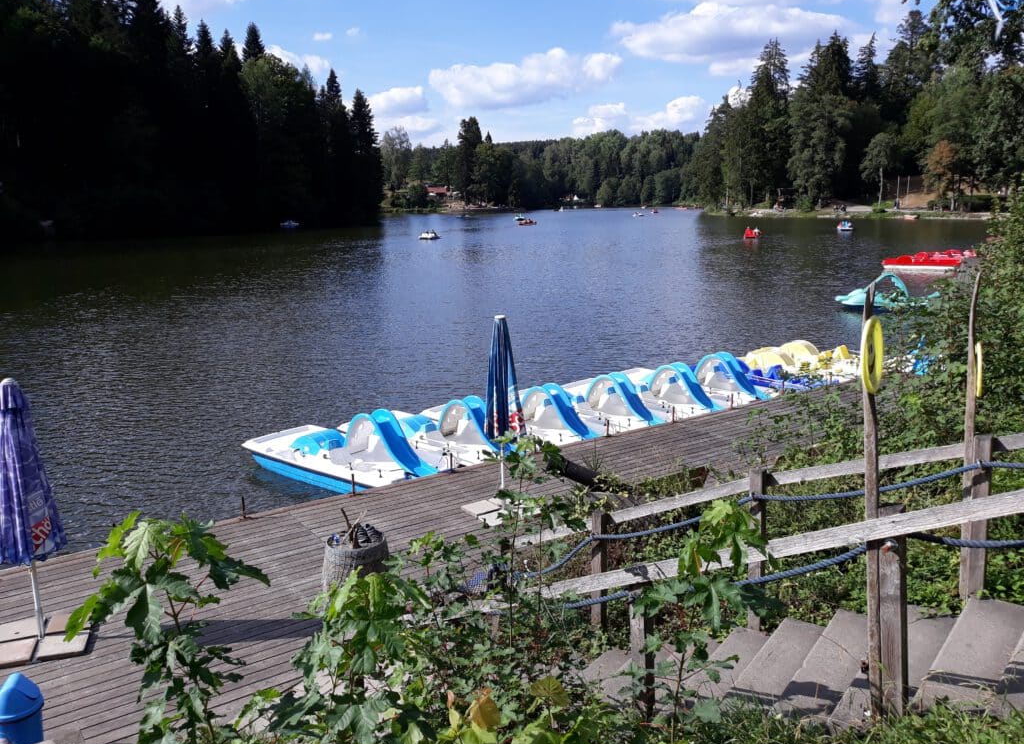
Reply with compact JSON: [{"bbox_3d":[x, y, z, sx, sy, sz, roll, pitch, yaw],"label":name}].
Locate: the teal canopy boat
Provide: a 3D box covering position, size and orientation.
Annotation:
[{"bbox_3d":[16.078,-3.483,34.328,3.950,1.530,1.600,4,13,18],"label":"teal canopy boat"}]

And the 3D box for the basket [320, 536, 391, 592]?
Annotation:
[{"bbox_3d":[-1.656,2.084,8.548,0.690,0.660,0.690,0,12,0],"label":"basket"}]

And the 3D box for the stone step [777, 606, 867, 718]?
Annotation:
[{"bbox_3d":[1.734,1.649,4.234,0.340,0.165,1.220,9,16,37],"label":"stone step"}]

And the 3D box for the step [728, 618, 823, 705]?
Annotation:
[{"bbox_3d":[1.483,1.767,4.460,0.340,0.165,1.220,9,16,37],"label":"step"}]

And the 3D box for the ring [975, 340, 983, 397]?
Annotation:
[{"bbox_3d":[2.376,-0.011,4.060,0.030,0.290,0.290,1,11,35],"label":"ring"}]

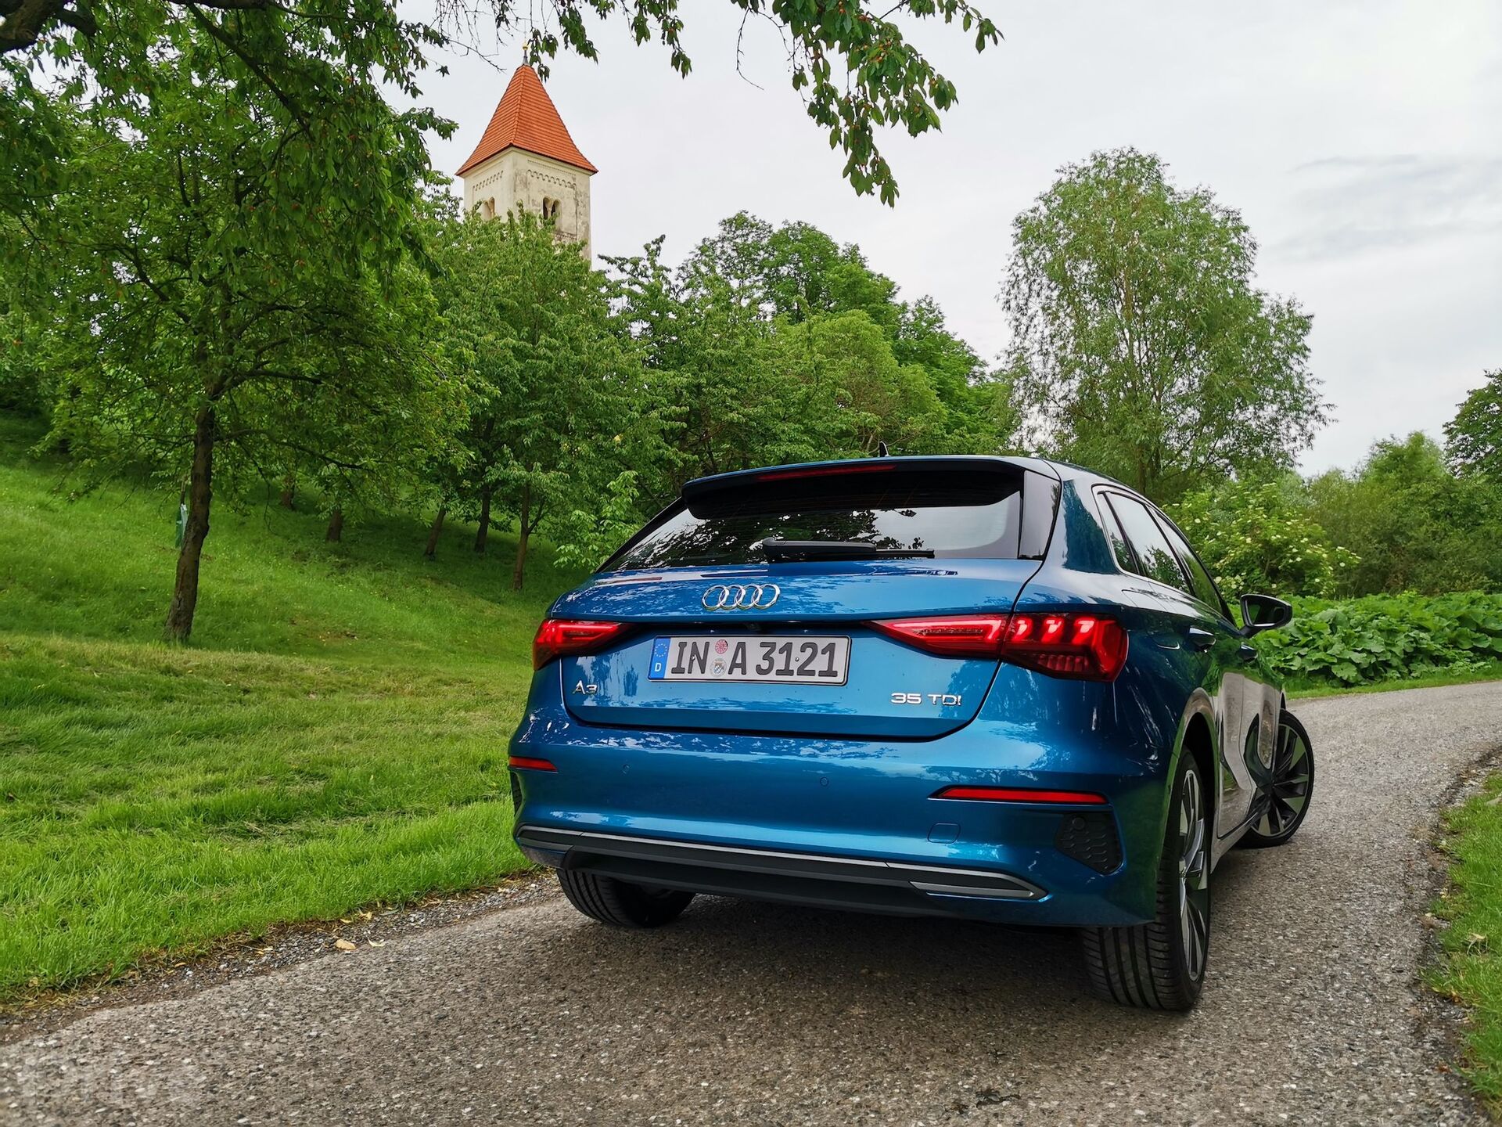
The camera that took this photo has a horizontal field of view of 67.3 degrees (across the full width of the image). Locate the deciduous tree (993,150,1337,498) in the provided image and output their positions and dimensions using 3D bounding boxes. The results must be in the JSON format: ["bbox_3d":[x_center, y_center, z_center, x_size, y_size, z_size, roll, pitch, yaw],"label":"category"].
[{"bbox_3d":[11.600,-4.600,32.000,9.100,14.500,8.700,-2,-3,20],"label":"deciduous tree"}]

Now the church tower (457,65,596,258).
[{"bbox_3d":[-13.305,-20.504,67.240,6.000,19.000,6.000,2,-4,-45],"label":"church tower"}]

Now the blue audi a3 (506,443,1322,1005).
[{"bbox_3d":[0.985,0.498,4.405,1.860,1.445,4.340,-2,-6,29],"label":"blue audi a3"}]

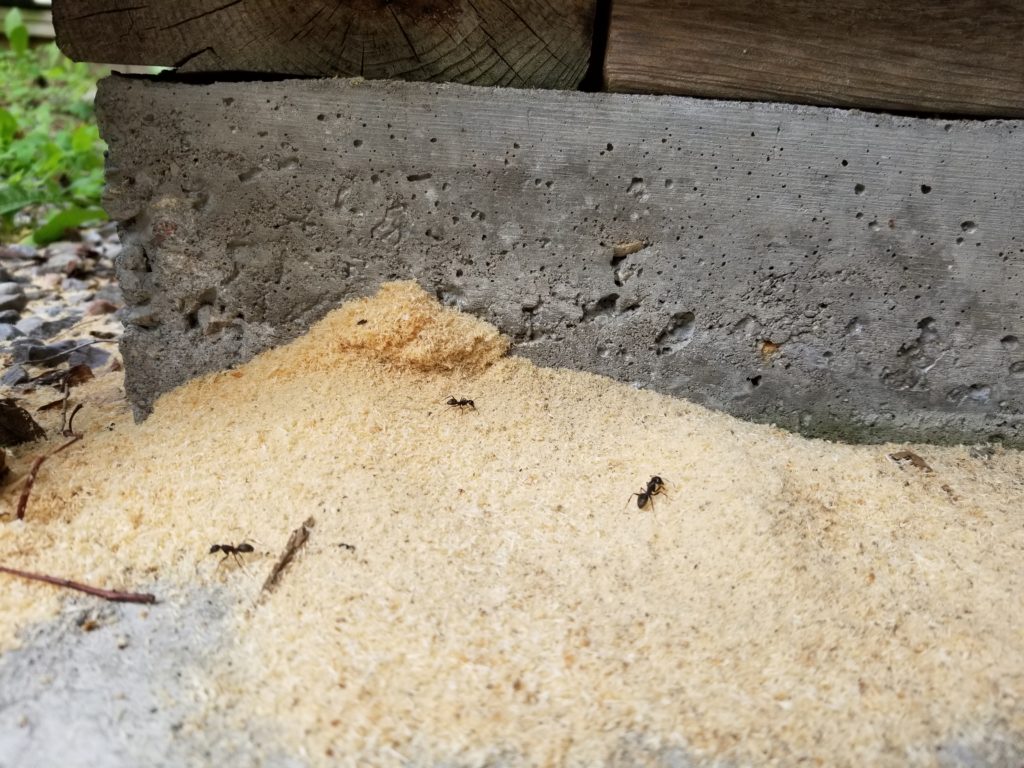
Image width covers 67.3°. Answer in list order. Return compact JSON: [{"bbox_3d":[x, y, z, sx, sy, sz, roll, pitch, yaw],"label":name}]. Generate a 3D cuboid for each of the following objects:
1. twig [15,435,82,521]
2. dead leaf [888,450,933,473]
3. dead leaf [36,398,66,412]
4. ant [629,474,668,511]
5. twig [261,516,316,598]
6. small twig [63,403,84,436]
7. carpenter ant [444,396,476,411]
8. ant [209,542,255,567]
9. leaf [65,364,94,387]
[{"bbox_3d":[-0.139,0.027,0.229,0.007,0.004,0.045,-2,24,-13],"label":"twig"},{"bbox_3d":[0.138,0.027,0.266,0.013,0.003,0.007,17,27,29],"label":"dead leaf"},{"bbox_3d":[-0.164,0.008,0.274,0.003,0.003,0.011,17,27,29],"label":"dead leaf"},{"bbox_3d":[0.039,0.030,0.218,0.007,0.004,0.012,20,36,25],"label":"ant"},{"bbox_3d":[-0.056,0.043,0.190,0.003,0.003,0.025,8,31,9],"label":"twig"},{"bbox_3d":[-0.146,0.012,0.256,0.004,0.006,0.016,-2,24,-13],"label":"small twig"},{"bbox_3d":[-0.017,0.006,0.250,0.010,0.003,0.005,4,31,1],"label":"carpenter ant"},{"bbox_3d":[-0.071,0.043,0.194,0.011,0.004,0.005,4,28,2],"label":"ant"},{"bbox_3d":[-0.164,-0.003,0.291,0.009,0.005,0.010,3,23,0],"label":"leaf"}]

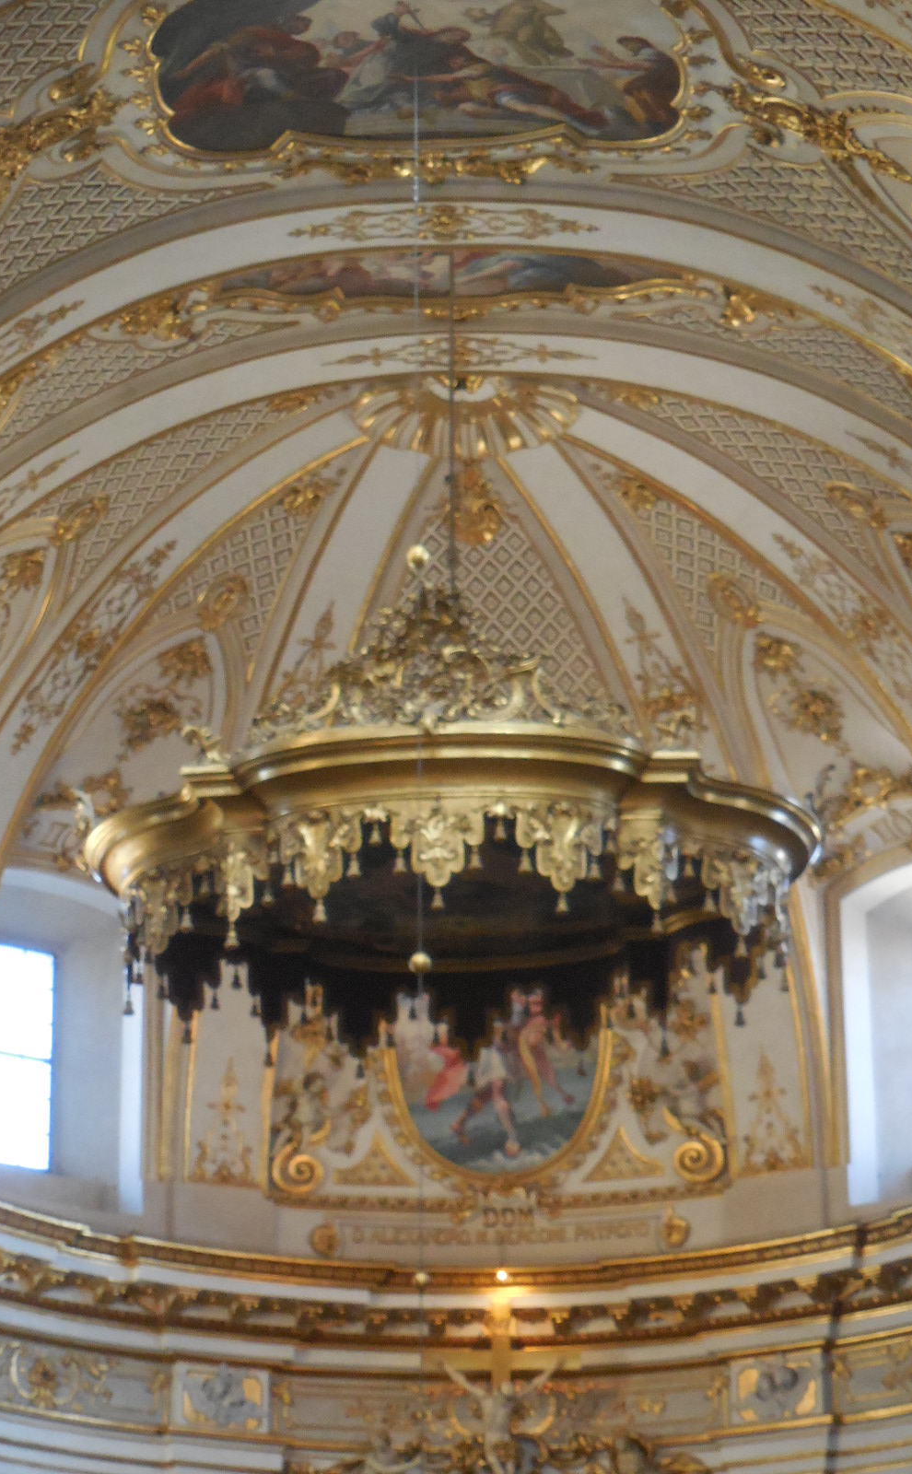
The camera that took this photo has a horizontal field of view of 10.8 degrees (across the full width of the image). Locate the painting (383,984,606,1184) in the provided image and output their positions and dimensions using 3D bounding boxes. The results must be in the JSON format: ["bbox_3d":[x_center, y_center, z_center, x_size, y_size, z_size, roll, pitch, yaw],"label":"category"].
[{"bbox_3d":[0.392,2.883,47.509,2.140,3.040,0.150,-1,-20,3],"label":"painting"}]

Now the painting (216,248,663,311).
[{"bbox_3d":[-0.107,-4.091,43.221,4.120,0.300,1.300,-1,-20,3],"label":"painting"}]

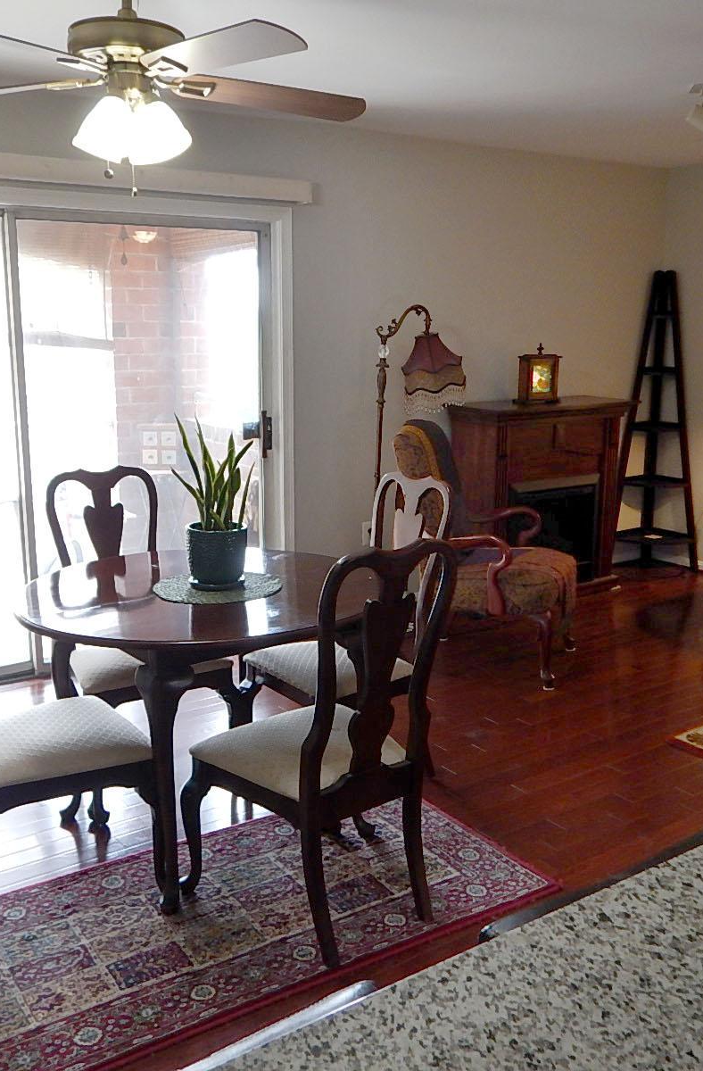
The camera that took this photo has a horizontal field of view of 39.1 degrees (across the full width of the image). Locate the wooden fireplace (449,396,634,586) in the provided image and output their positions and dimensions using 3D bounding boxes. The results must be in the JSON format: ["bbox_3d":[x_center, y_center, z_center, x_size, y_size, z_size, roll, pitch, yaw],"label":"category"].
[{"bbox_3d":[1.108,-0.182,5.588,1.160,1.105,0.410,-8,14,-33],"label":"wooden fireplace"}]

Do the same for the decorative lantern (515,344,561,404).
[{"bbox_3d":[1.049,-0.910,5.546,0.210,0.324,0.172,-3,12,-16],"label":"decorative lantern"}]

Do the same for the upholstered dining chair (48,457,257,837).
[{"bbox_3d":[-0.727,0.317,3.344,0.510,1.035,0.585,-7,14,-32],"label":"upholstered dining chair"}]

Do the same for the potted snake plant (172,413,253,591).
[{"bbox_3d":[-0.396,-0.096,2.905,0.235,0.505,0.210,-8,14,-33],"label":"potted snake plant"}]

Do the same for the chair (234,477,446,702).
[{"bbox_3d":[-0.010,0.328,3.305,0.585,1.035,0.510,-9,15,-38],"label":"chair"}]

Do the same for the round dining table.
[{"bbox_3d":[-0.435,0.528,3.012,1.070,0.760,1.070,0,12,0],"label":"round dining table"}]

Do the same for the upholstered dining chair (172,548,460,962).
[{"bbox_3d":[-0.075,0.482,2.567,0.510,1.035,0.585,-9,15,-37],"label":"upholstered dining chair"}]

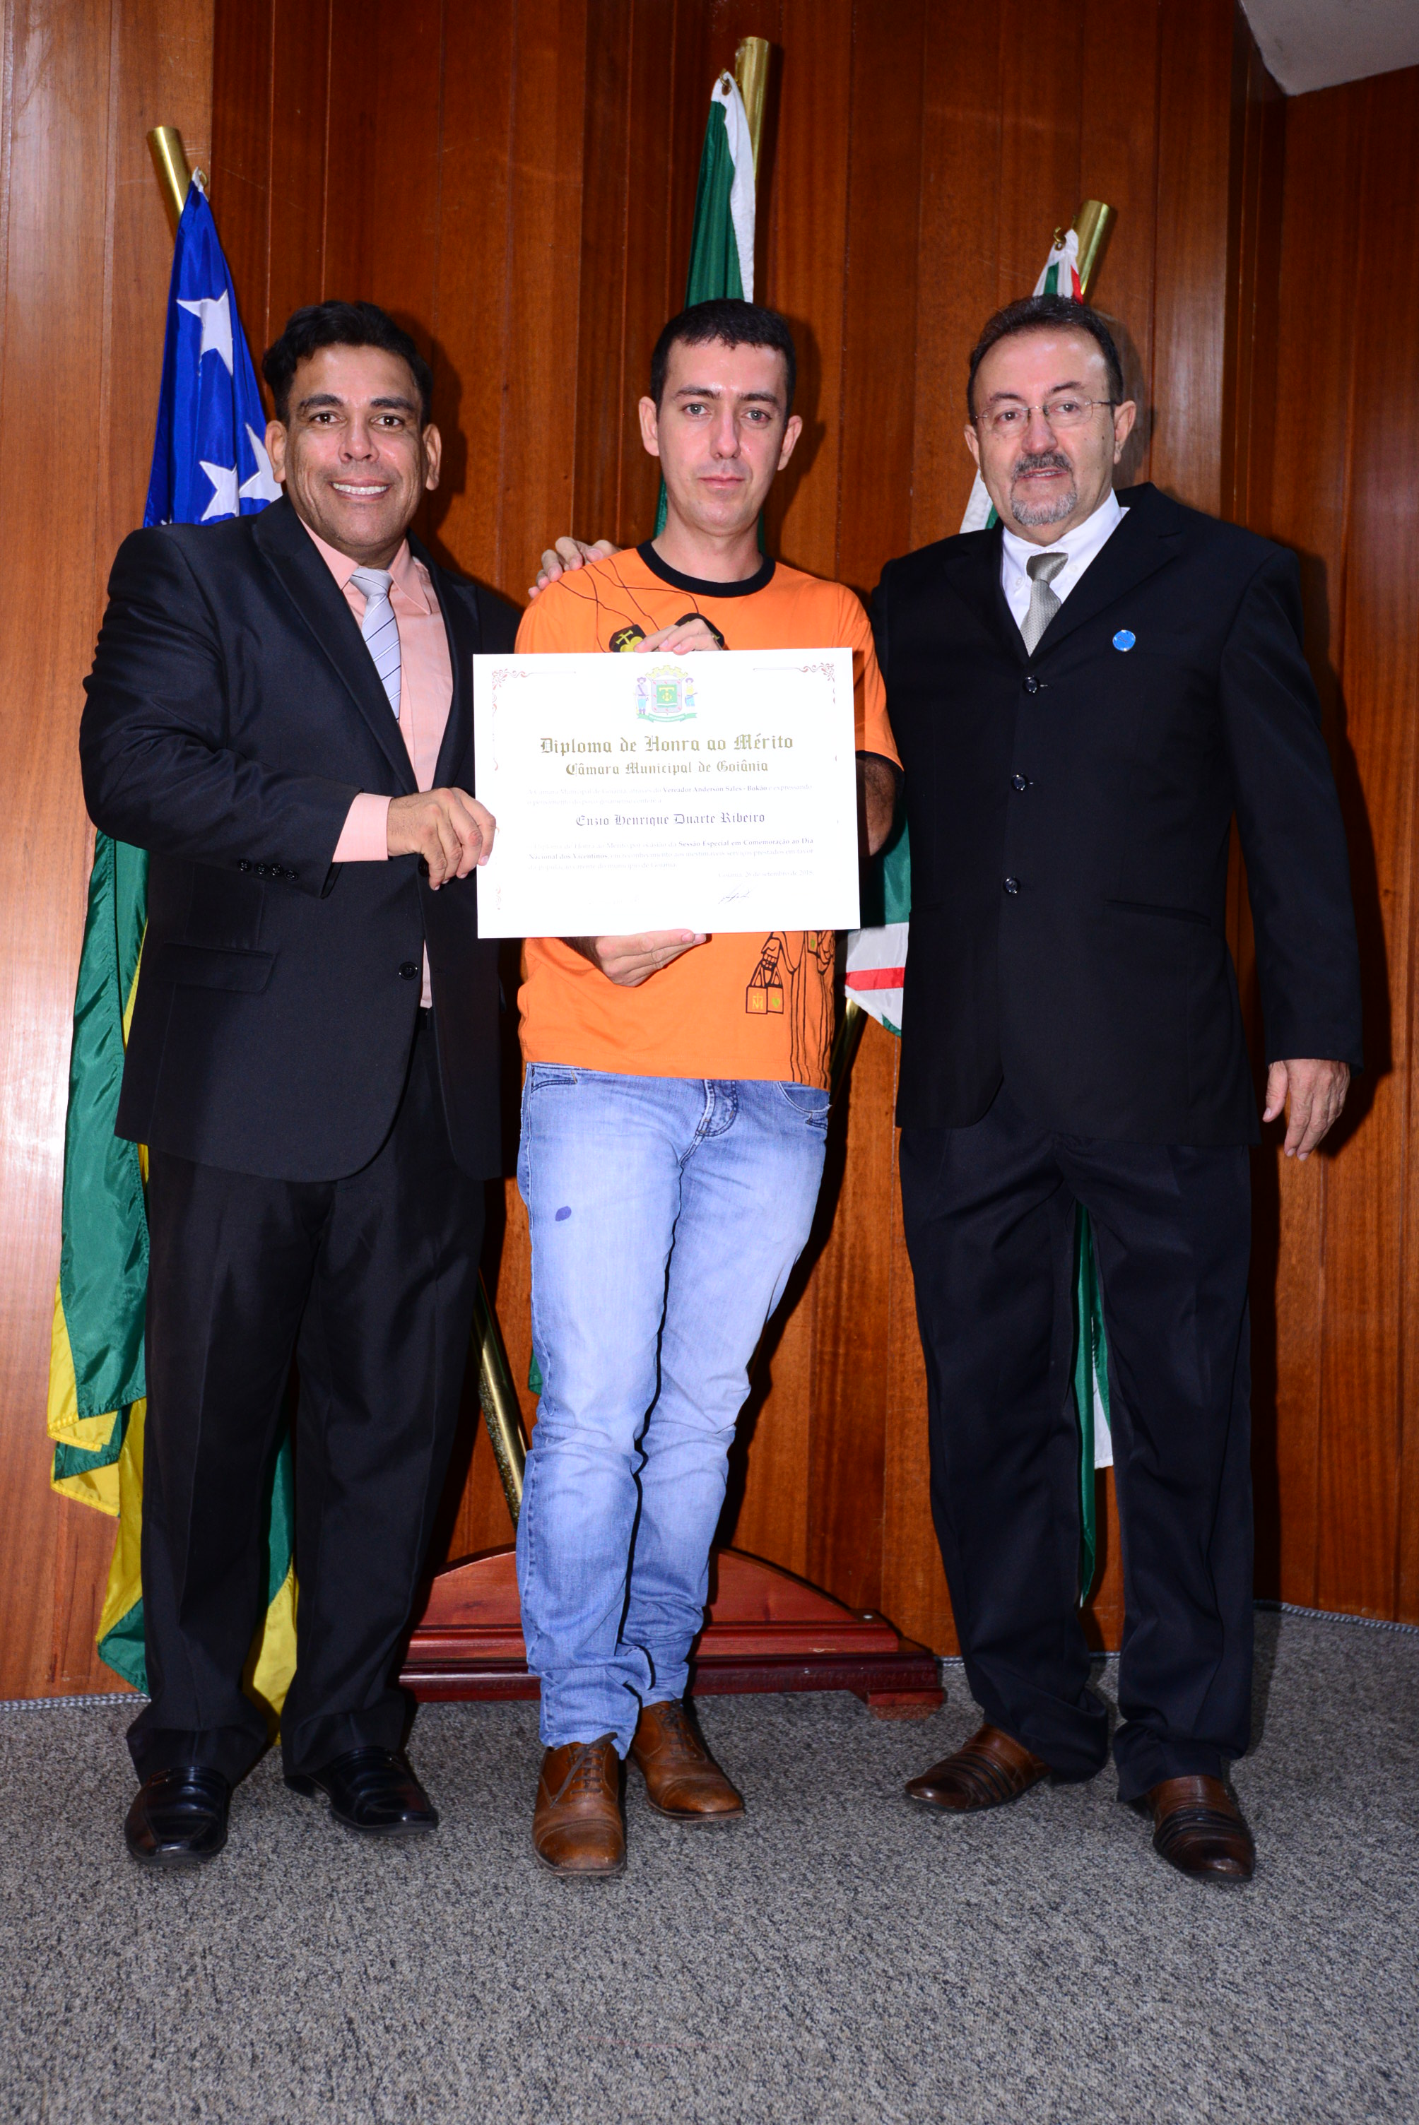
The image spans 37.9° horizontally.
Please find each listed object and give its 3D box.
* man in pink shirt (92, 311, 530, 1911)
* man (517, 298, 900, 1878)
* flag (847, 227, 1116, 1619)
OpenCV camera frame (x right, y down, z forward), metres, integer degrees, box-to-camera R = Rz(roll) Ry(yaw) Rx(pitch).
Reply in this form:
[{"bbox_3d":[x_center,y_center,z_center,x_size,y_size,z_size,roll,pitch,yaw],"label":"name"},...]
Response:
[{"bbox_3d":[-0.463,-0.006,2.335,0.510,1.686,0.420,1,0,-22],"label":"man in pink shirt"},{"bbox_3d":[-0.009,-0.013,2.355,0.470,1.724,0.440,1,0,-7],"label":"man"},{"bbox_3d":[0.379,-0.204,2.800,0.380,1.860,0.220,2,0,-6],"label":"flag"}]

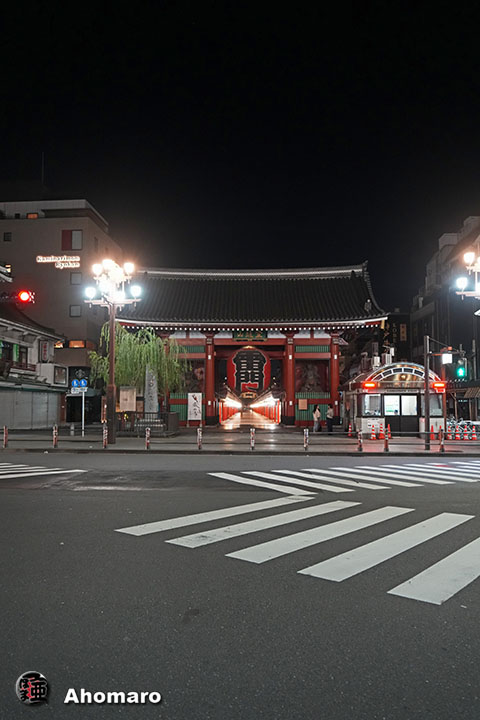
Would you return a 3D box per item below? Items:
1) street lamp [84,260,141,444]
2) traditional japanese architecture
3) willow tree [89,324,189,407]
[{"bbox_3d":[-5.457,-0.266,23.584,2.350,7.770,2.350,0,-5,3],"label":"street lamp"},{"bbox_3d":[0.834,-1.024,39.871,17.200,11.850,10.400,0,-5,3],"label":"traditional japanese architecture"},{"bbox_3d":[-5.480,1.137,29.609,5.300,6.030,5.000,0,-5,3],"label":"willow tree"}]

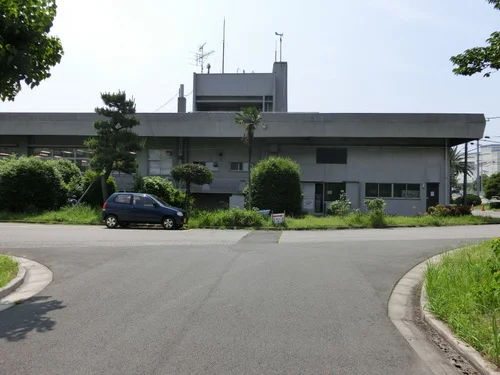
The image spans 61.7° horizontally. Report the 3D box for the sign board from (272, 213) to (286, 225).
[{"bbox_3d":[1.218,1.323,17.300,0.560,0.560,0.080,1,-1,3],"label":"sign board"}]

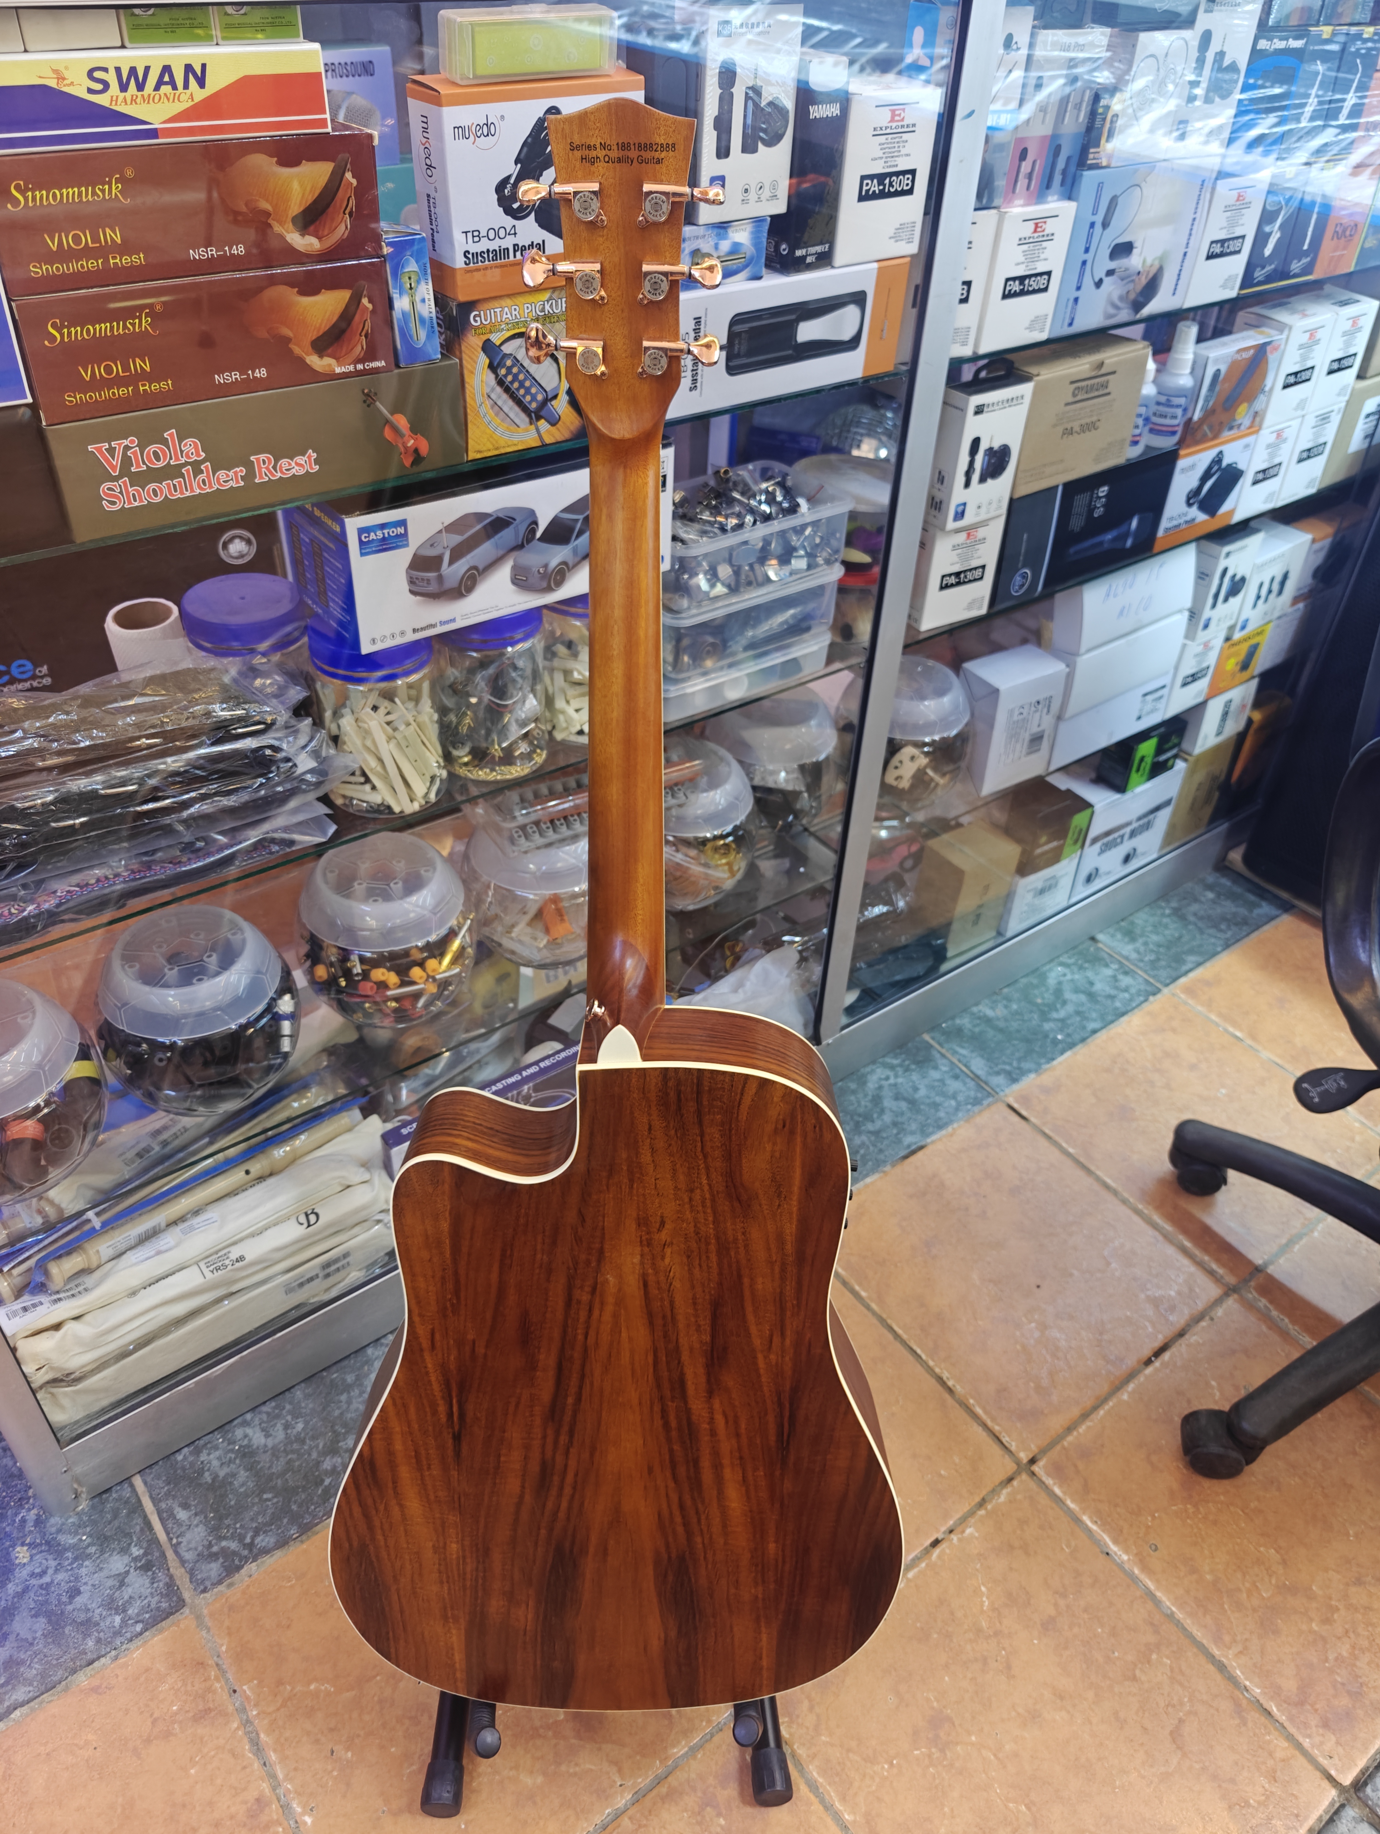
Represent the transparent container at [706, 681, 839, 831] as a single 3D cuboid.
[{"bbox_3d":[0.091,-0.172,1.382,0.150,0.155,0.150,2,39,-1],"label":"transparent container"}]

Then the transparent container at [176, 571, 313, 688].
[{"bbox_3d":[-0.332,-0.180,0.981,0.087,0.142,0.087,2,39,-1],"label":"transparent container"}]

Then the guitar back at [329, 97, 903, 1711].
[{"bbox_3d":[-0.043,0.068,0.823,0.402,1.035,0.128,1,19,-2],"label":"guitar back"}]

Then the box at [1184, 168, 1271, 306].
[{"bbox_3d":[0.501,-0.673,1.255,0.091,0.109,0.067,-24,46,-29],"label":"box"}]

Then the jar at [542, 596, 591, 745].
[{"bbox_3d":[-0.075,-0.223,1.059,0.091,0.142,0.091,2,39,-1],"label":"jar"}]

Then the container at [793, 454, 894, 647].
[{"bbox_3d":[0.161,-0.372,1.284,0.122,0.154,0.122,2,39,-1],"label":"container"}]

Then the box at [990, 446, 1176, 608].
[{"bbox_3d":[0.400,-0.428,1.361,0.260,0.112,0.068,-24,46,-29],"label":"box"}]

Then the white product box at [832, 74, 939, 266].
[{"bbox_3d":[0.131,-0.565,0.967,0.095,0.110,0.055,-26,47,-30],"label":"white product box"}]

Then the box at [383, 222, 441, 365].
[{"bbox_3d":[-0.186,-0.403,0.826,0.027,0.073,0.031,-24,46,-29],"label":"box"}]

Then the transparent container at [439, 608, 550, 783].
[{"bbox_3d":[-0.157,-0.191,1.003,0.087,0.145,0.087,2,39,-1],"label":"transparent container"}]

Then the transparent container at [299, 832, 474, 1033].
[{"bbox_3d":[-0.275,0.013,1.166,0.160,0.146,0.160,2,39,-1],"label":"transparent container"}]

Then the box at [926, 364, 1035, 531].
[{"bbox_3d":[0.267,-0.431,1.182,0.082,0.124,0.028,-23,46,-28],"label":"box"}]

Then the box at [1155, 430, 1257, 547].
[{"bbox_3d":[0.571,-0.495,1.454,0.148,0.112,0.046,-24,46,-29],"label":"box"}]

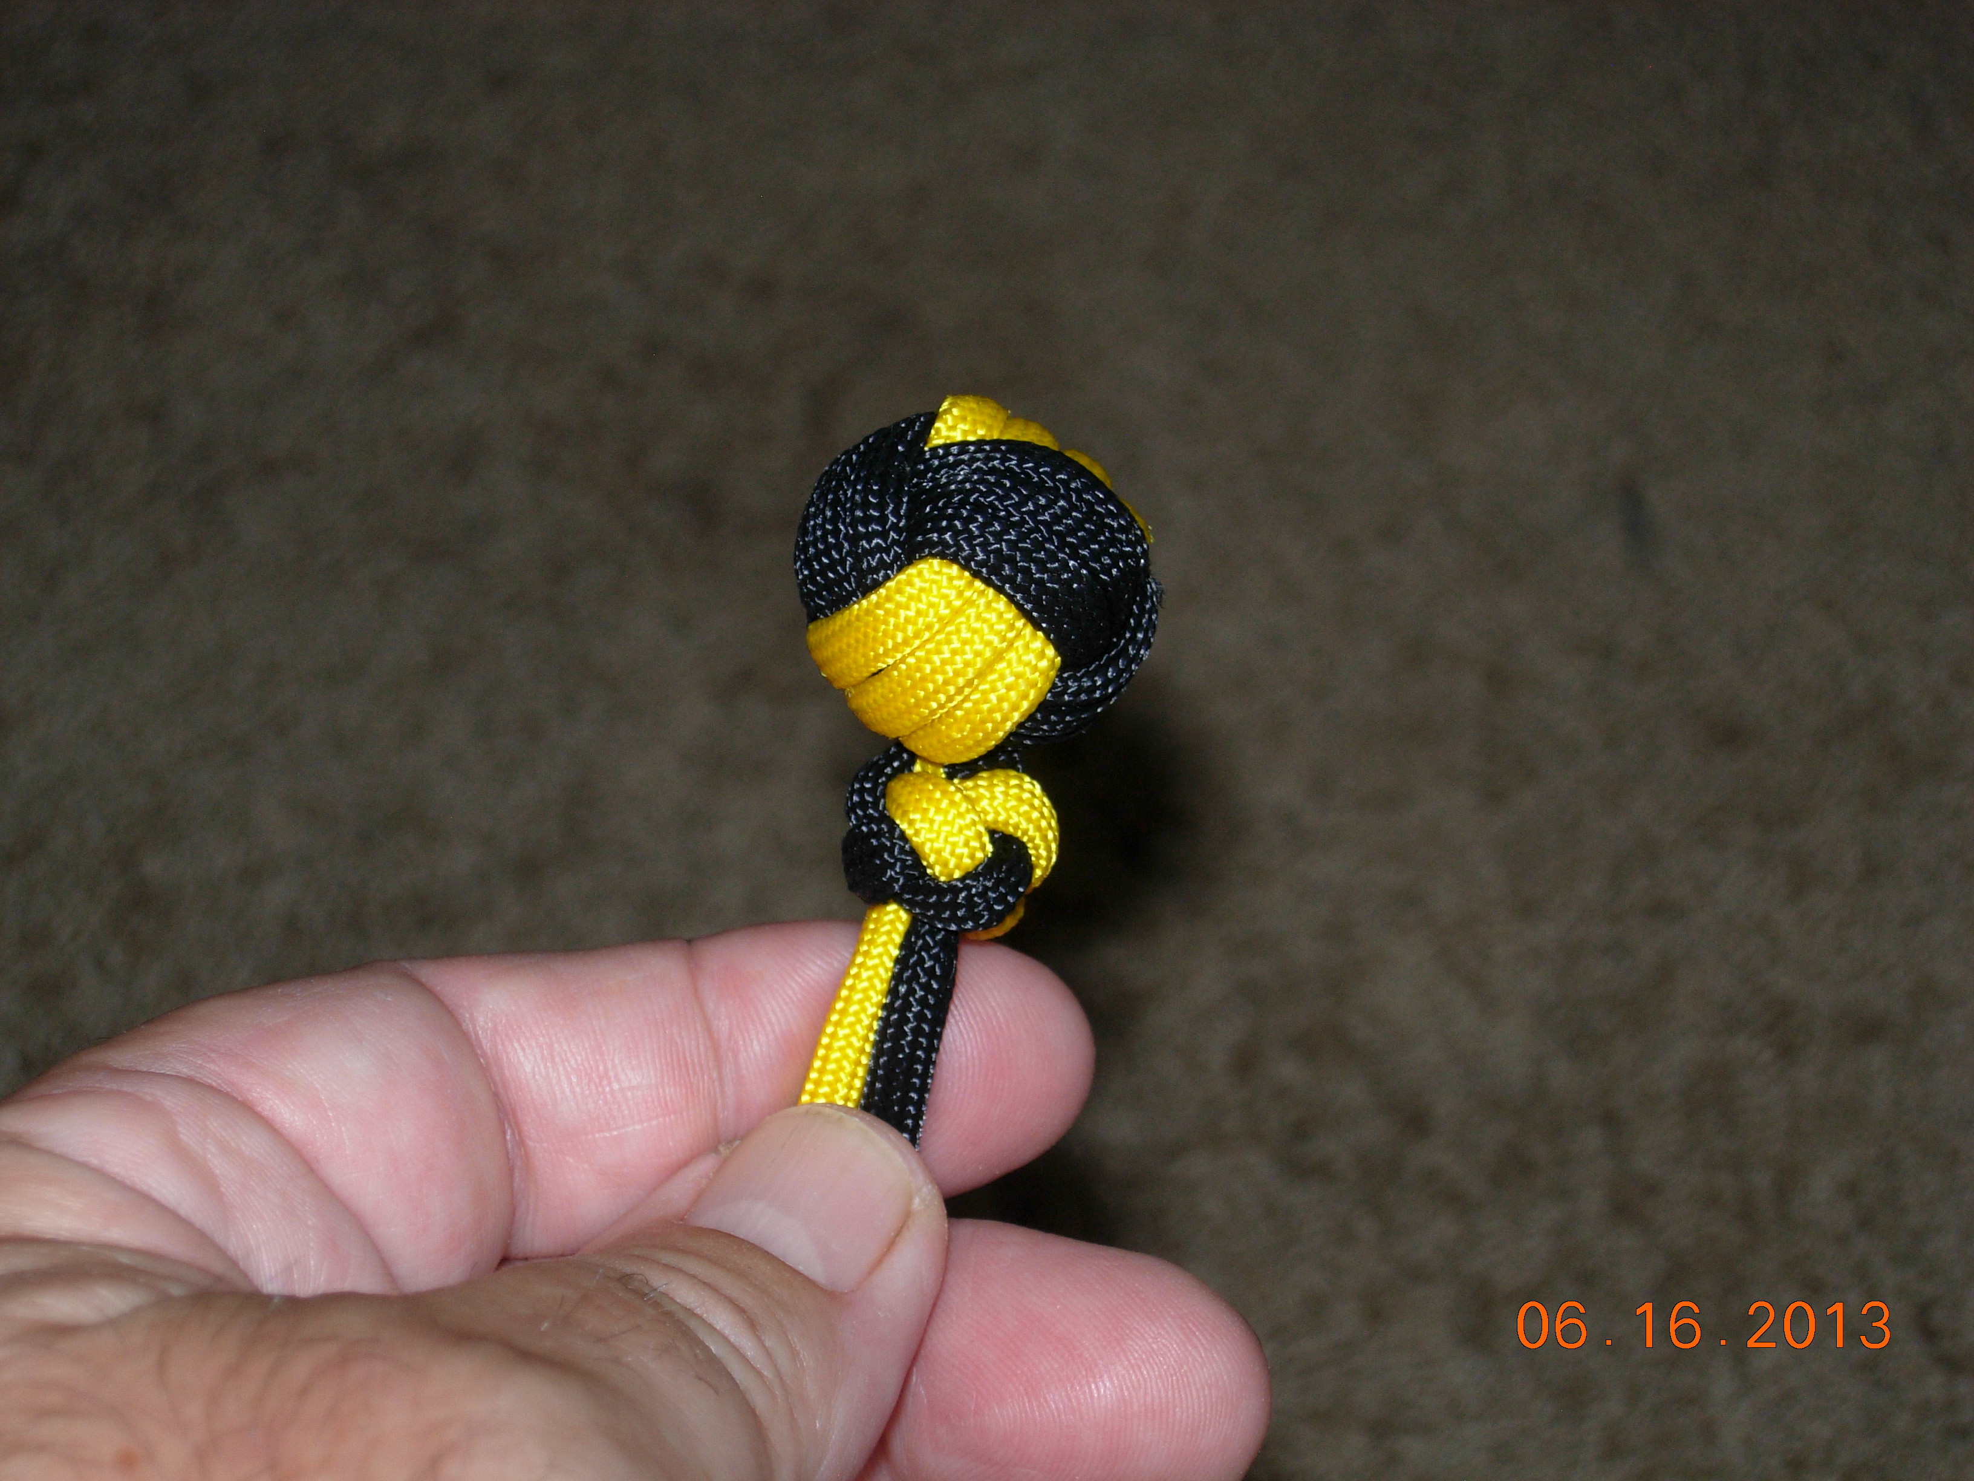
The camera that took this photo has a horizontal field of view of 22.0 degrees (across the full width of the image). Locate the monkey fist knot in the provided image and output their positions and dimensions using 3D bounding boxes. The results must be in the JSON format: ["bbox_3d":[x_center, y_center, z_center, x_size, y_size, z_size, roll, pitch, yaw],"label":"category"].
[{"bbox_3d":[-0.001,-0.005,0.357,0.025,0.025,0.037,5,99,0],"label":"monkey fist knot"}]

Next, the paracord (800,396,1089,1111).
[{"bbox_3d":[-0.003,0.002,0.357,0.023,0.024,0.053,8,97,0],"label":"paracord"}]

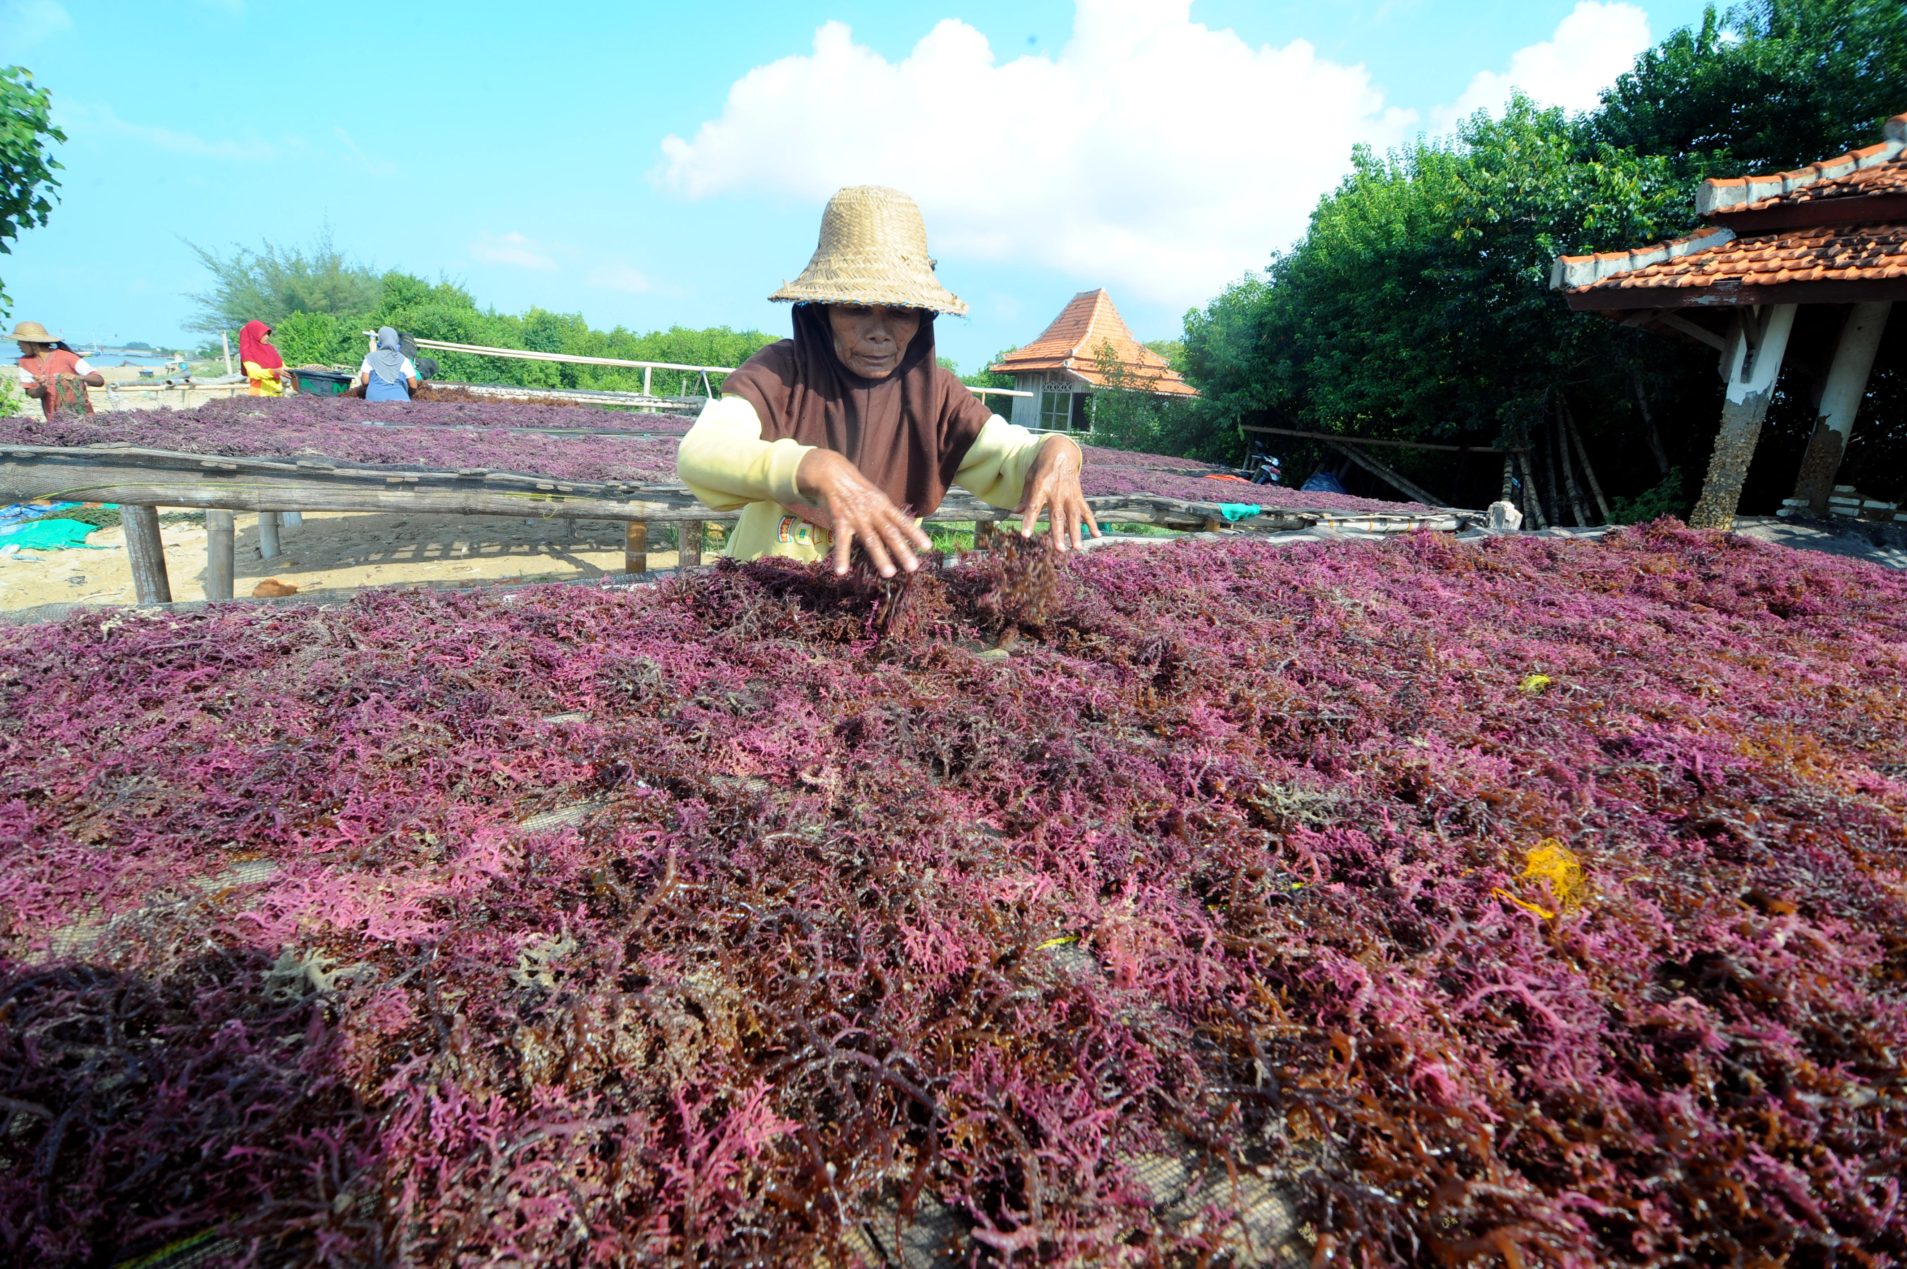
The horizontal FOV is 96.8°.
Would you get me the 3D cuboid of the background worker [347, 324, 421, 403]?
[{"bbox_3d":[-5.360,-2.120,8.108,0.480,1.540,0.360,-6,18,-30],"label":"background worker"}]

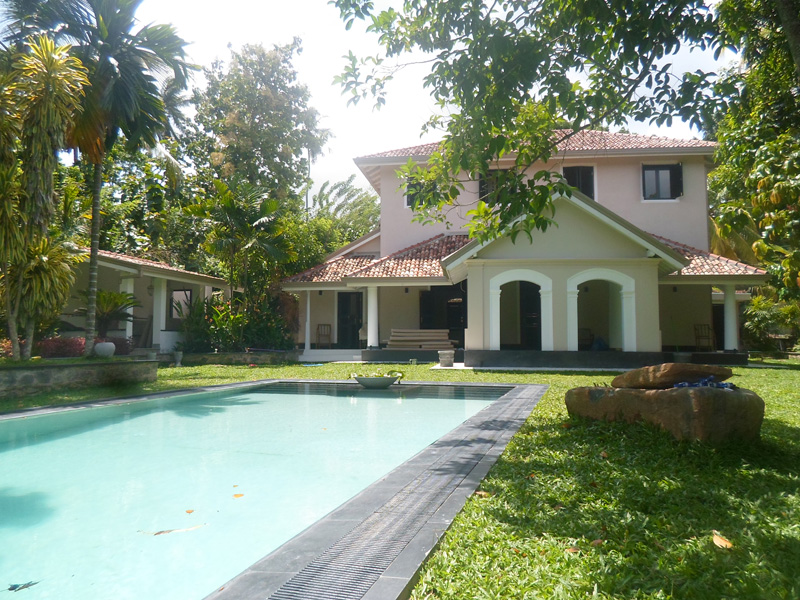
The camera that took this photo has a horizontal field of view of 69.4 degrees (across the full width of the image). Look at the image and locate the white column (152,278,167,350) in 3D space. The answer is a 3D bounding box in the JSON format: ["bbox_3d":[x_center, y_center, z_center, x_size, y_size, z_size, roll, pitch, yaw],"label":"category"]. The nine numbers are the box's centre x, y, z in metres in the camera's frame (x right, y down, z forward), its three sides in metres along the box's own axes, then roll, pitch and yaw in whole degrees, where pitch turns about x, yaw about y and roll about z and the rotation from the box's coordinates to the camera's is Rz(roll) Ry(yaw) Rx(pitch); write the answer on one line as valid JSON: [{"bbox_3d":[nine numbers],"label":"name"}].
[{"bbox_3d":[-7.158,0.412,17.132,0.290,2.109,0.290,-1,-4,18],"label":"white column"}]

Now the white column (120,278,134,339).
[{"bbox_3d":[-8.119,0.405,17.132,0.290,2.094,0.290,-1,-4,18],"label":"white column"}]

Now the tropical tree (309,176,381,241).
[{"bbox_3d":[-2.670,-1.862,27.727,3.600,8.457,3.400,0,-4,7],"label":"tropical tree"}]

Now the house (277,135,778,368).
[{"bbox_3d":[4.182,-2.540,22.976,16.062,9.810,12.600,0,-4,7],"label":"house"}]

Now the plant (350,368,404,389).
[{"bbox_3d":[-0.395,1.380,10.089,0.920,0.349,0.850,0,-4,7],"label":"plant"}]

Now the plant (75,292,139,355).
[{"bbox_3d":[-6.434,0.511,12.653,1.420,1.443,1.350,0,-4,7],"label":"plant"}]

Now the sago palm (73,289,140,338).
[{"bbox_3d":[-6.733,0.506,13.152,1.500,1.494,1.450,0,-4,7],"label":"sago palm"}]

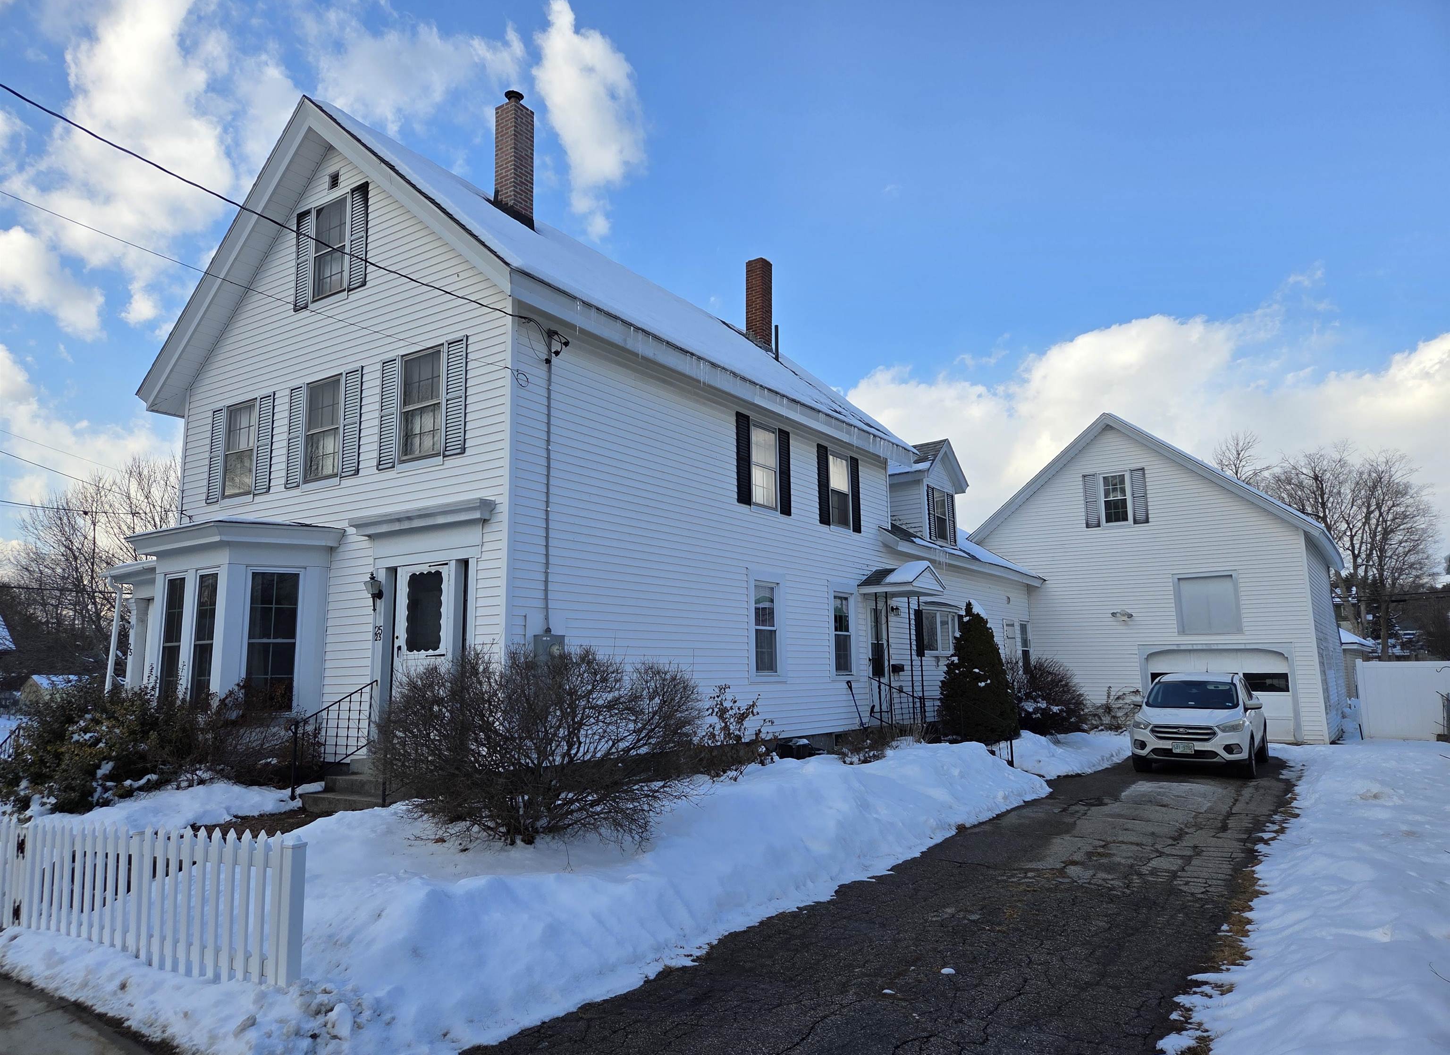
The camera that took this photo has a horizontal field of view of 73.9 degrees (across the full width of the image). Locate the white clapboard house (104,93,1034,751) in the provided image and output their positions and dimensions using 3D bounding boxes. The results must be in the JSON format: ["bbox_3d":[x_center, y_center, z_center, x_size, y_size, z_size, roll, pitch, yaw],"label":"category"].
[{"bbox_3d":[-0.910,-0.803,20.030,9.200,10.400,19.400,-6,-10,33],"label":"white clapboard house"}]

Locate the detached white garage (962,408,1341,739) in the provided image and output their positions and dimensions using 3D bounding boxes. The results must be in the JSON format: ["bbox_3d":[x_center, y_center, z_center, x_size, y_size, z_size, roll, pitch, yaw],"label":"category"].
[{"bbox_3d":[12.554,1.676,28.038,8.900,8.200,9.800,-7,-10,34],"label":"detached white garage"}]

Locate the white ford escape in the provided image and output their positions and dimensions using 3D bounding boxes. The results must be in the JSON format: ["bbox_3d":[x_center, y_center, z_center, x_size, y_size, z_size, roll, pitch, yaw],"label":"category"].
[{"bbox_3d":[8.541,3.446,17.323,1.920,1.680,4.520,-6,-10,32],"label":"white ford escape"}]

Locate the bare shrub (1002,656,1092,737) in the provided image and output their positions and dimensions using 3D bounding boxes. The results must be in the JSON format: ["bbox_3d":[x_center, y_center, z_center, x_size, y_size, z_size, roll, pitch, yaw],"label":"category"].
[{"bbox_3d":[7.388,3.882,22.334,2.100,1.800,2.000,-6,-10,33],"label":"bare shrub"}]

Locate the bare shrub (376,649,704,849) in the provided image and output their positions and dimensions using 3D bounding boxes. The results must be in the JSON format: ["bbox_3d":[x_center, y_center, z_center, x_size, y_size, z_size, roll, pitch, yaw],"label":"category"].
[{"bbox_3d":[-1.565,1.730,7.735,2.450,1.500,2.200,1,-9,-11],"label":"bare shrub"}]

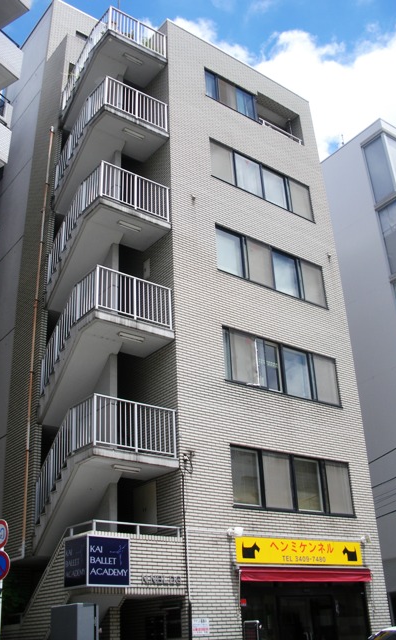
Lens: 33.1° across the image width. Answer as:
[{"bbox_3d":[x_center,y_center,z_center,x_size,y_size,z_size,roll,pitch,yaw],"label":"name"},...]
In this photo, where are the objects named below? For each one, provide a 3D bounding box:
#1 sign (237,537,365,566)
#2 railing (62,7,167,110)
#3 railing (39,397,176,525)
[{"bbox_3d":[2.406,5.358,15.332,4.114,0.573,0.122,17,-33,-33],"label":"sign"},{"bbox_3d":[-2.585,-7.509,20.469,2.040,2.150,2.852,17,-33,-33],"label":"railing"},{"bbox_3d":[-2.066,3.236,14.782,2.040,2.150,2.852,17,-33,-33],"label":"railing"}]

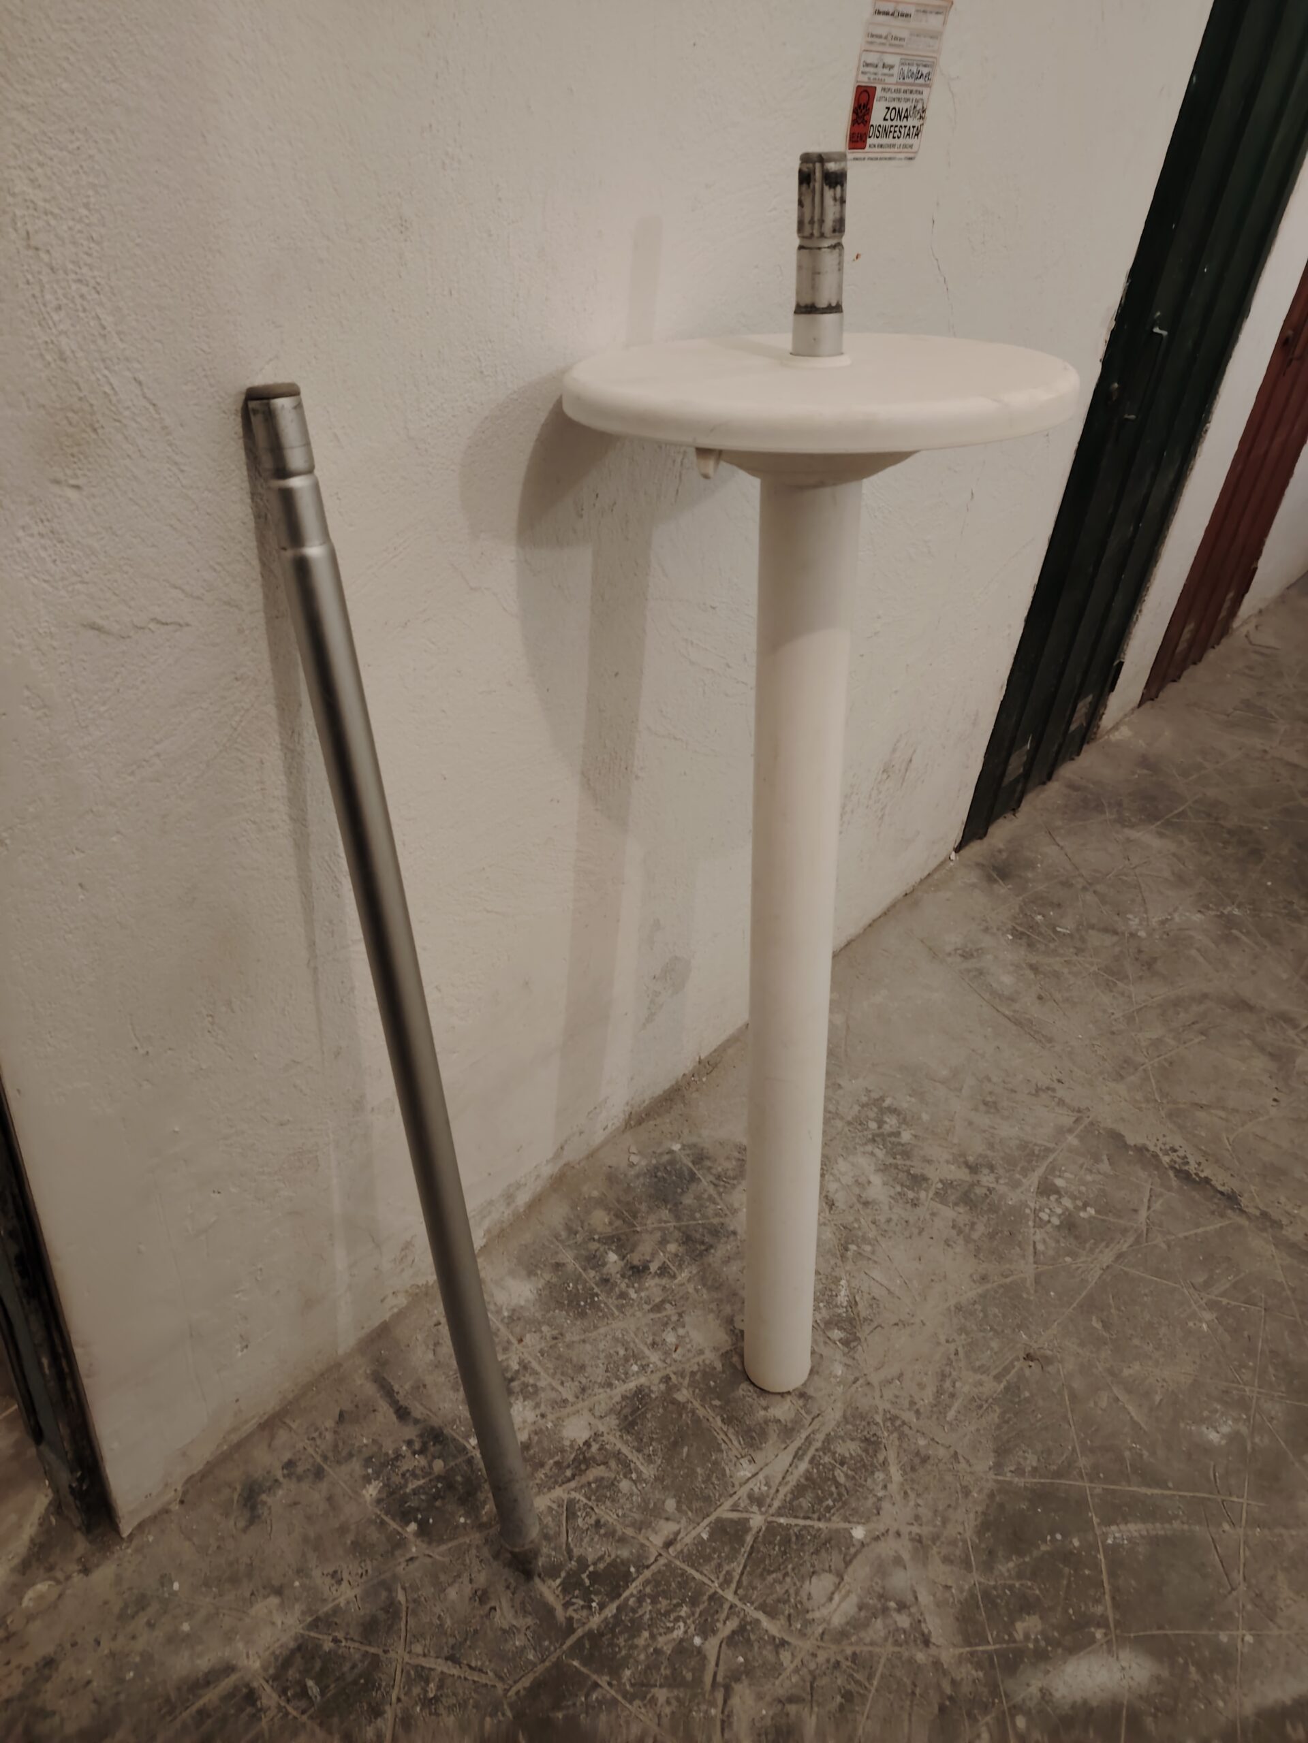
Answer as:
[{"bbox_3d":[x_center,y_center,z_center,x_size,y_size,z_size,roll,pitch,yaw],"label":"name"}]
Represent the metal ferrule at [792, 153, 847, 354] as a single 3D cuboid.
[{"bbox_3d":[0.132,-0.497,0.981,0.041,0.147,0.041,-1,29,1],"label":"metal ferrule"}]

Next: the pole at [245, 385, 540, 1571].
[{"bbox_3d":[-0.213,0.213,1.128,0.042,1.241,0.042,15,33,36],"label":"pole"}]

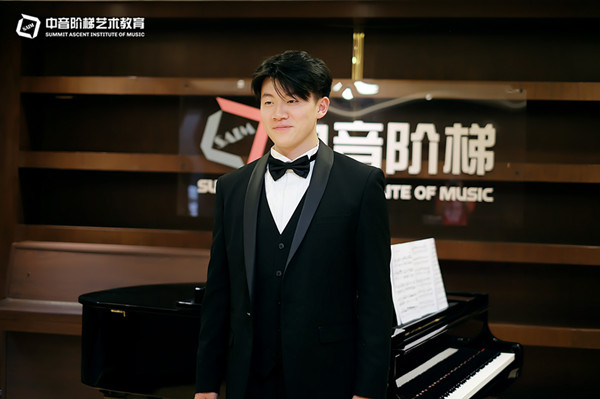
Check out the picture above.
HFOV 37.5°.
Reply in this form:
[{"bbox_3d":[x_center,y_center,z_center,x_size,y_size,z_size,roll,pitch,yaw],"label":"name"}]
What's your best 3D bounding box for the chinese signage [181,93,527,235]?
[{"bbox_3d":[0.236,-0.220,4.404,1.735,0.685,0.040,2,2,9],"label":"chinese signage"}]

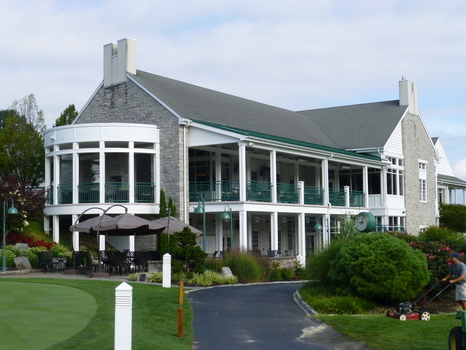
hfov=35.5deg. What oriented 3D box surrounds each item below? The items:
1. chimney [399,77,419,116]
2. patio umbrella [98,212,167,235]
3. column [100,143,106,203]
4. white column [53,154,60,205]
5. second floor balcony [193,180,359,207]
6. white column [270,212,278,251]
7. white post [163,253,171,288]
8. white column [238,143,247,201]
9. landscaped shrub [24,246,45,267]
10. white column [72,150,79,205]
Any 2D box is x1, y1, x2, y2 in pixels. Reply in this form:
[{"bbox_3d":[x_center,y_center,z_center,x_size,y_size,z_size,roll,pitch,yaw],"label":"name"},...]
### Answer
[{"bbox_3d":[13.117,-5.669,53.900,0.750,2.450,2.050,-3,-5,33],"label":"chimney"},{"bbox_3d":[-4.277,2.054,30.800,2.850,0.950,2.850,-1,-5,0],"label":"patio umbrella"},{"bbox_3d":[-6.805,-0.131,38.100,0.240,3.200,0.240,-1,-4,3],"label":"column"},{"bbox_3d":[-9.588,0.272,39.600,0.240,2.800,0.240,3,-5,-39],"label":"white column"},{"bbox_3d":[3.326,1.505,44.573,3.500,1.369,14.593,-4,-6,35],"label":"second floor balcony"},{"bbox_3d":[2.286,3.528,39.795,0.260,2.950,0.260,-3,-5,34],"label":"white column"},{"bbox_3d":[-2.108,3.053,23.300,0.250,1.120,0.250,0,-4,-5],"label":"white post"},{"bbox_3d":[0.548,-0.156,37.188,0.220,3.030,0.220,-3,-5,34],"label":"white column"},{"bbox_3d":[-9.043,3.754,33.300,1.020,0.950,1.000,0,-4,0],"label":"landscaped shrub"},{"bbox_3d":[-8.338,-0.032,38.628,0.240,3.145,0.240,-3,-5,23],"label":"white column"}]

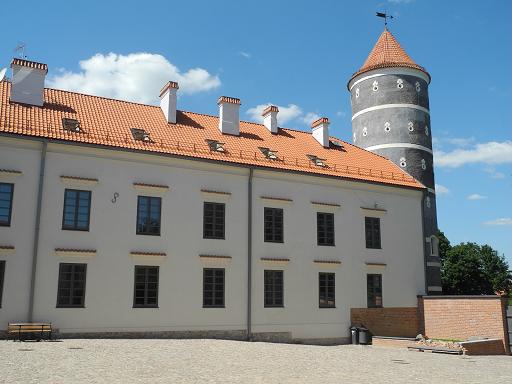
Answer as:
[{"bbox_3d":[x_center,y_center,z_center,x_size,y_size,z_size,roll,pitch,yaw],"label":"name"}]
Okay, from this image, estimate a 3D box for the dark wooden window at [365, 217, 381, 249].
[{"bbox_3d":[6.950,2.442,33.444,1.178,1.870,0.140,6,-13,-28],"label":"dark wooden window"}]

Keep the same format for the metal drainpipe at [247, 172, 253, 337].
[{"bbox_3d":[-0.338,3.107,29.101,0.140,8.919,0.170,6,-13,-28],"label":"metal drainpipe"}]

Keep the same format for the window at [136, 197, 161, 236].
[{"bbox_3d":[-5.152,1.135,27.032,1.178,1.870,0.140,6,-13,-28],"label":"window"}]

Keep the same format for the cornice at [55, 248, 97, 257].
[{"bbox_3d":[-8.771,2.973,27.378,1.950,0.330,0.250,6,-13,-27],"label":"cornice"}]

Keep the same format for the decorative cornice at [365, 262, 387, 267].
[{"bbox_3d":[7.583,4.660,35.663,1.710,0.250,0.250,6,-13,-27],"label":"decorative cornice"}]

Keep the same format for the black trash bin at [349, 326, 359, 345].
[{"bbox_3d":[6.089,8.915,34.850,0.520,1.060,0.550,3,-12,-13],"label":"black trash bin"}]

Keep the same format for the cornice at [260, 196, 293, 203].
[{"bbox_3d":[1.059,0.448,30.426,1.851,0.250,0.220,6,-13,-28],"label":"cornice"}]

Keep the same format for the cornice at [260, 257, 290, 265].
[{"bbox_3d":[1.018,3.674,29.745,1.683,0.300,0.220,6,-13,-28],"label":"cornice"}]

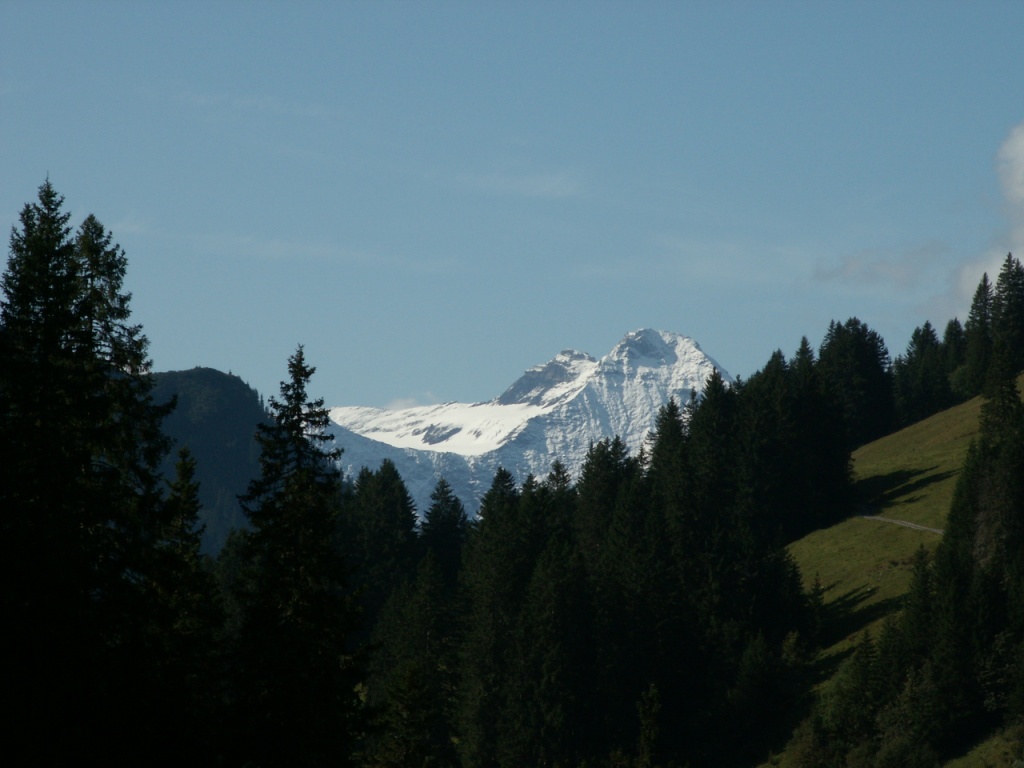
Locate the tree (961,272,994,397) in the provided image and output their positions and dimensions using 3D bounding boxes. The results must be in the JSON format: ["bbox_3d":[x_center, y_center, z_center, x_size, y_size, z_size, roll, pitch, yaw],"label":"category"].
[{"bbox_3d":[79.018,-8.367,800.000,6.200,21.000,6.200,0,-5,0],"label":"tree"}]

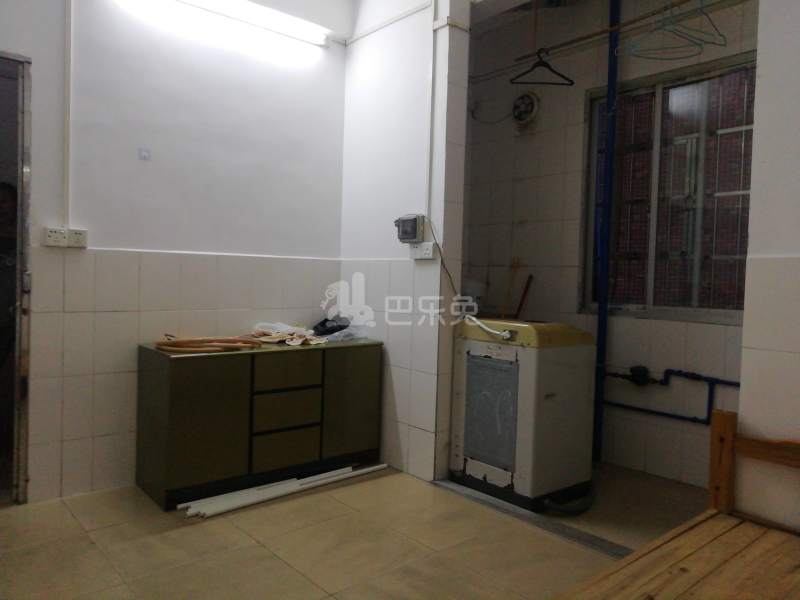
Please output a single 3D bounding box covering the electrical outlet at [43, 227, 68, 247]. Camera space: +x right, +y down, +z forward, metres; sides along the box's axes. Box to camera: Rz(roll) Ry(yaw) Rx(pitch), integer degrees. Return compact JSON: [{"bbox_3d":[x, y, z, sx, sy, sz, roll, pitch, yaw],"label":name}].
[{"bbox_3d":[-1.567,-0.285,2.742,0.088,0.086,0.035,0,3,-39],"label":"electrical outlet"}]

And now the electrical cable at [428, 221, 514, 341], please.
[{"bbox_3d":[0.346,-0.110,2.985,0.135,0.580,0.475,0,3,-40],"label":"electrical cable"}]

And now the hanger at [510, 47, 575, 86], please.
[{"bbox_3d":[0.879,-1.442,3.720,0.390,0.232,0.025,2,2,0],"label":"hanger"}]

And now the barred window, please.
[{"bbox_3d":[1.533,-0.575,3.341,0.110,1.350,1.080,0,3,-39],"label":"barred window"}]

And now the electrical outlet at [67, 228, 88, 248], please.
[{"bbox_3d":[-1.498,-0.285,2.799,0.086,0.086,0.035,0,3,-39],"label":"electrical outlet"}]

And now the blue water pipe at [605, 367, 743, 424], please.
[{"bbox_3d":[1.466,0.512,3.289,0.080,0.250,0.750,0,3,-39],"label":"blue water pipe"}]

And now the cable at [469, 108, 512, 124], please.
[{"bbox_3d":[0.648,-1.325,4.336,0.030,0.135,0.400,0,3,-39],"label":"cable"}]

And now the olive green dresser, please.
[{"bbox_3d":[-0.705,0.595,3.258,1.235,0.692,0.410,0,3,-39],"label":"olive green dresser"}]

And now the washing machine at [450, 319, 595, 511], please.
[{"bbox_3d":[0.638,0.533,3.122,0.492,0.865,0.533,0,3,-40],"label":"washing machine"}]

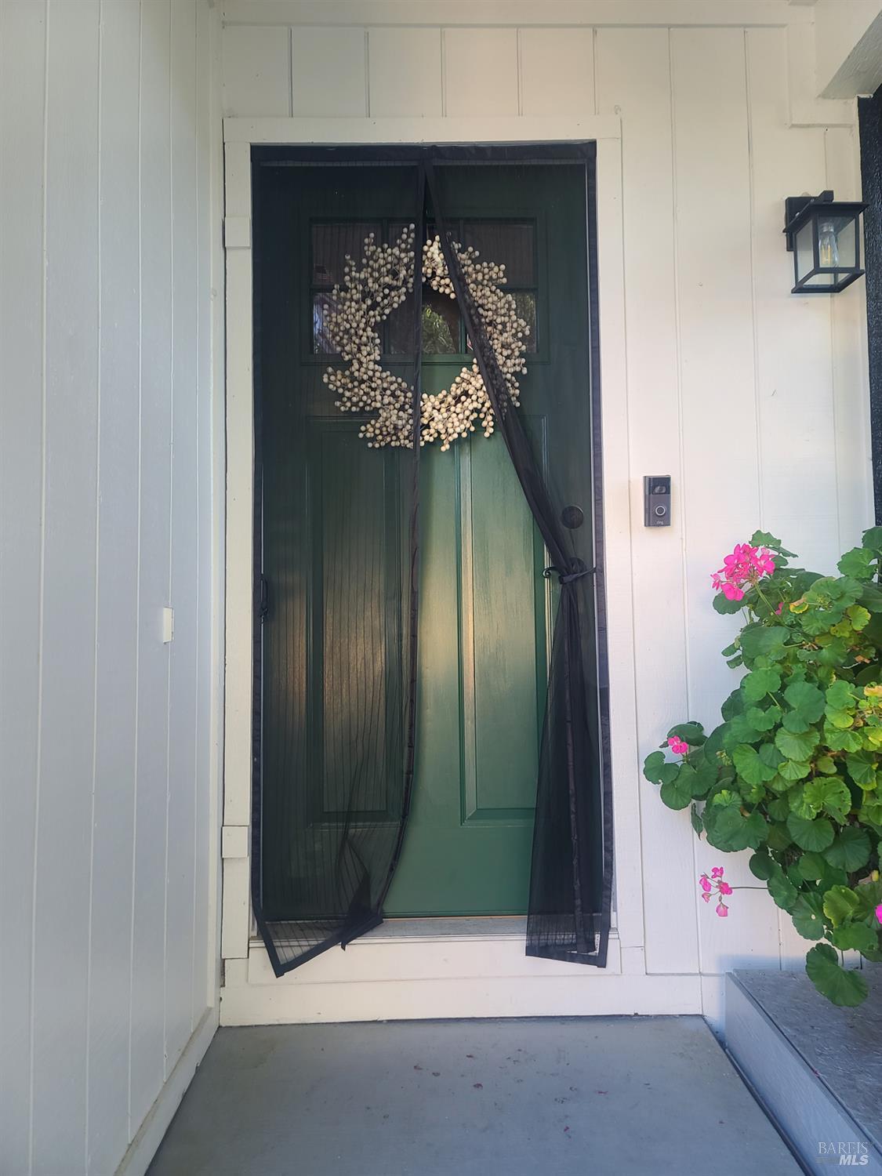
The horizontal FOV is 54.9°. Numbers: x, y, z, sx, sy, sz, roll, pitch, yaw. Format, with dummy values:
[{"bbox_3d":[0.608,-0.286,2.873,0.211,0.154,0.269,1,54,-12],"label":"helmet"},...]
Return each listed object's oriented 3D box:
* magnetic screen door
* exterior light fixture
[{"bbox_3d":[-0.033,-0.113,2.136,0.901,2.095,0.079,-1,-4,-1],"label":"magnetic screen door"},{"bbox_3d":[0.956,-0.886,2.128,0.144,0.271,0.184,-1,-4,-1],"label":"exterior light fixture"}]

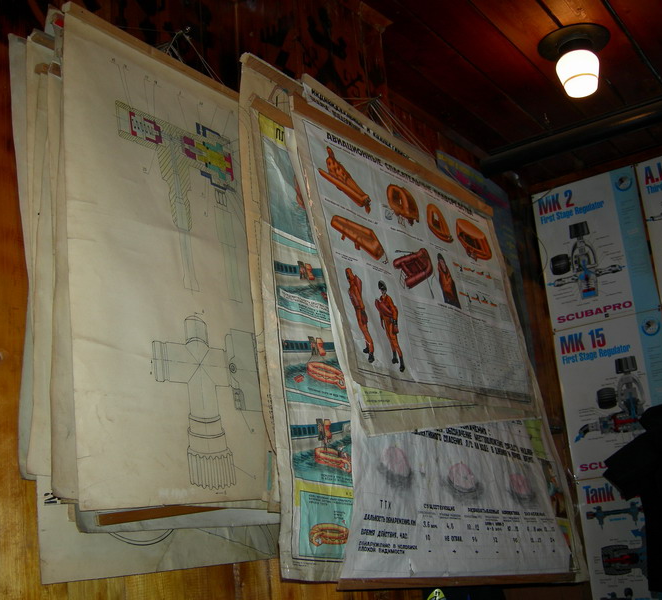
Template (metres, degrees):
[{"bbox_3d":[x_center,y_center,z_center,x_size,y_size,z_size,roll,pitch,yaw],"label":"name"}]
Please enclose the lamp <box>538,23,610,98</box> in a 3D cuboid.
[{"bbox_3d":[0.677,-0.639,2.274,0.195,0.145,0.195,-14,-15,32],"label":"lamp"}]

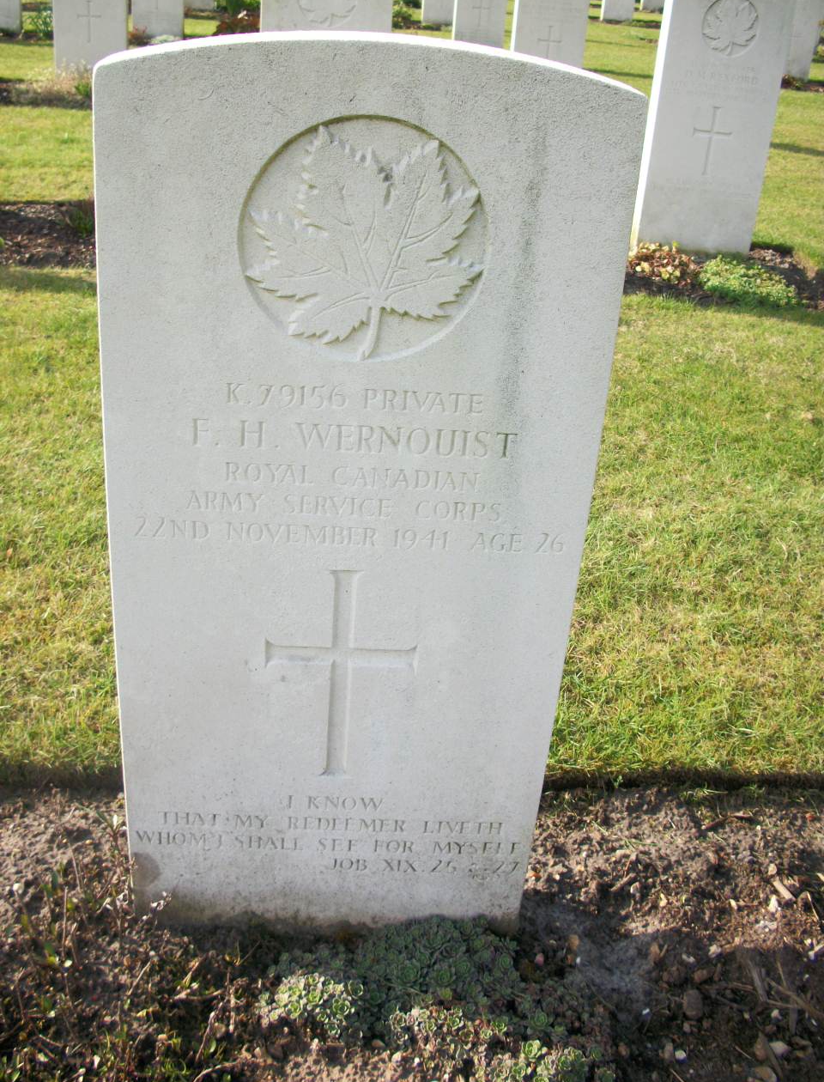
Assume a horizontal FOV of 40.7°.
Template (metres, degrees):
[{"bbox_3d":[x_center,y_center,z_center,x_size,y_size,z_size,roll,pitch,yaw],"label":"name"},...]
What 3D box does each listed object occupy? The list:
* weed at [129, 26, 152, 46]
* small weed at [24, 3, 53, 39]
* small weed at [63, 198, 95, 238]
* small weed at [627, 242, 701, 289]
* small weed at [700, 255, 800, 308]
[{"bbox_3d":[-1.875,-3.448,7.596,0.180,0.140,0.160,3,27,-3],"label":"weed"},{"bbox_3d":[-2.576,-3.637,7.761,0.270,0.230,0.240,3,27,-3],"label":"small weed"},{"bbox_3d":[-0.940,-0.930,3.197,0.140,0.105,0.130,3,27,-3],"label":"small weed"},{"bbox_3d":[0.718,-0.789,3.186,0.235,0.095,0.220,3,27,-3],"label":"small weed"},{"bbox_3d":[0.960,-0.738,3.156,0.300,0.088,0.250,3,27,-3],"label":"small weed"}]

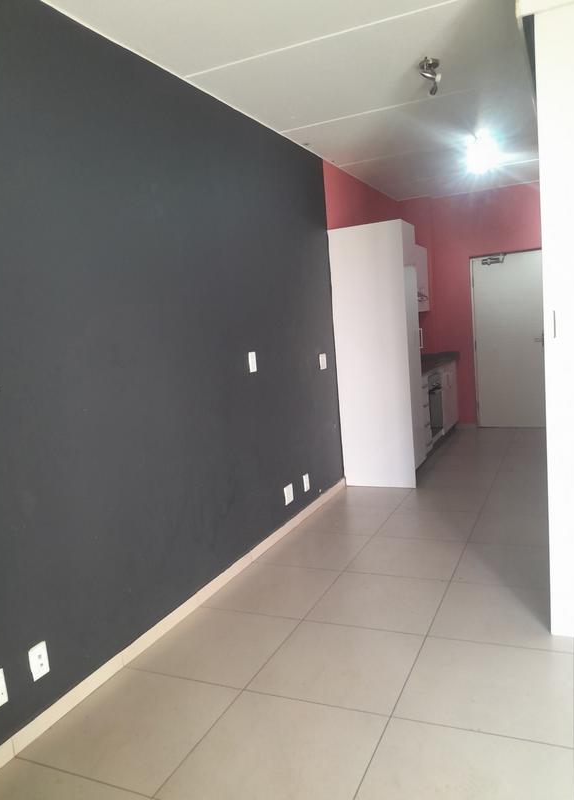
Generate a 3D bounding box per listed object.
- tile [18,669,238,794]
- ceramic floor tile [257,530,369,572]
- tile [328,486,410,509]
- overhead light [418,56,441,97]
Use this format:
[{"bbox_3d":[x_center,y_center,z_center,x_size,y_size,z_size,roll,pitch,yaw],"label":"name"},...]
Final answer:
[{"bbox_3d":[-0.567,1.213,2.271,0.590,0.010,0.590,-2,7,25],"label":"tile"},{"bbox_3d":[0.189,0.963,3.886,0.590,0.010,0.590,-2,7,25],"label":"ceramic floor tile"},{"bbox_3d":[0.692,0.816,5.000,0.600,0.010,0.600,-3,7,25],"label":"tile"},{"bbox_3d":[0.793,-1.785,3.349,0.110,0.160,0.110,-2,7,25],"label":"overhead light"}]

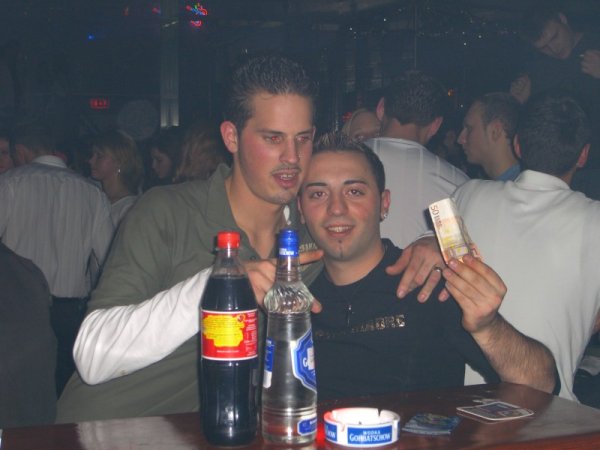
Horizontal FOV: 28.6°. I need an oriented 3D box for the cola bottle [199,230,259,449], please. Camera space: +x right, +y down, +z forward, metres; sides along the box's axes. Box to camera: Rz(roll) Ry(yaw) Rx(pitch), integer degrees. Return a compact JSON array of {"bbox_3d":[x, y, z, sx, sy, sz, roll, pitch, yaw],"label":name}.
[{"bbox_3d":[-0.099,0.159,1.665,0.083,0.303,0.083,0,2,0],"label":"cola bottle"}]

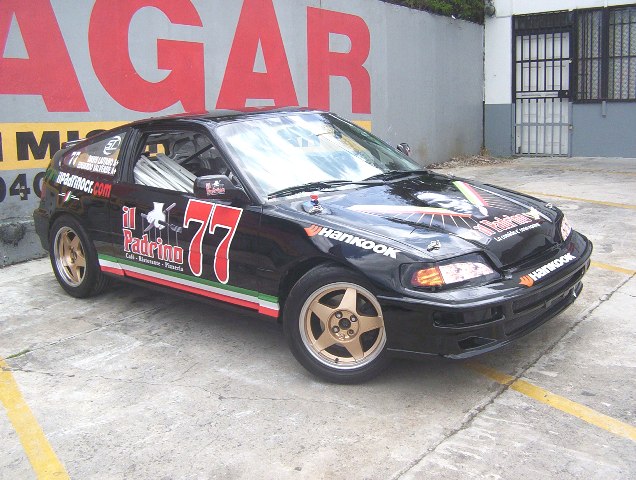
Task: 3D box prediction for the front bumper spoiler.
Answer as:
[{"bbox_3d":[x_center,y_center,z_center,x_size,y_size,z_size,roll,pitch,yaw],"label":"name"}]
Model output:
[{"bbox_3d":[0.954,0.216,3.465,0.440,0.330,1.600,9,16,41],"label":"front bumper spoiler"}]

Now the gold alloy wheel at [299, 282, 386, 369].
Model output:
[{"bbox_3d":[0.135,0.369,3.292,0.407,0.407,0.180,2,13,17],"label":"gold alloy wheel"}]

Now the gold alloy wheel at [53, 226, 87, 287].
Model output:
[{"bbox_3d":[-1.585,0.099,4.817,0.407,0.407,0.180,9,16,41],"label":"gold alloy wheel"}]

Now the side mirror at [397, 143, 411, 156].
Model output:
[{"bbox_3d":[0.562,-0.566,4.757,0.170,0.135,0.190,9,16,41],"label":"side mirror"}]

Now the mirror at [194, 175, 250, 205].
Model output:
[{"bbox_3d":[-0.496,-0.261,3.568,0.190,0.140,0.200,9,16,41],"label":"mirror"}]

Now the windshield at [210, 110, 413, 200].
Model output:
[{"bbox_3d":[-0.014,-0.534,4.176,1.360,0.150,0.710,-15,51,-46],"label":"windshield"}]

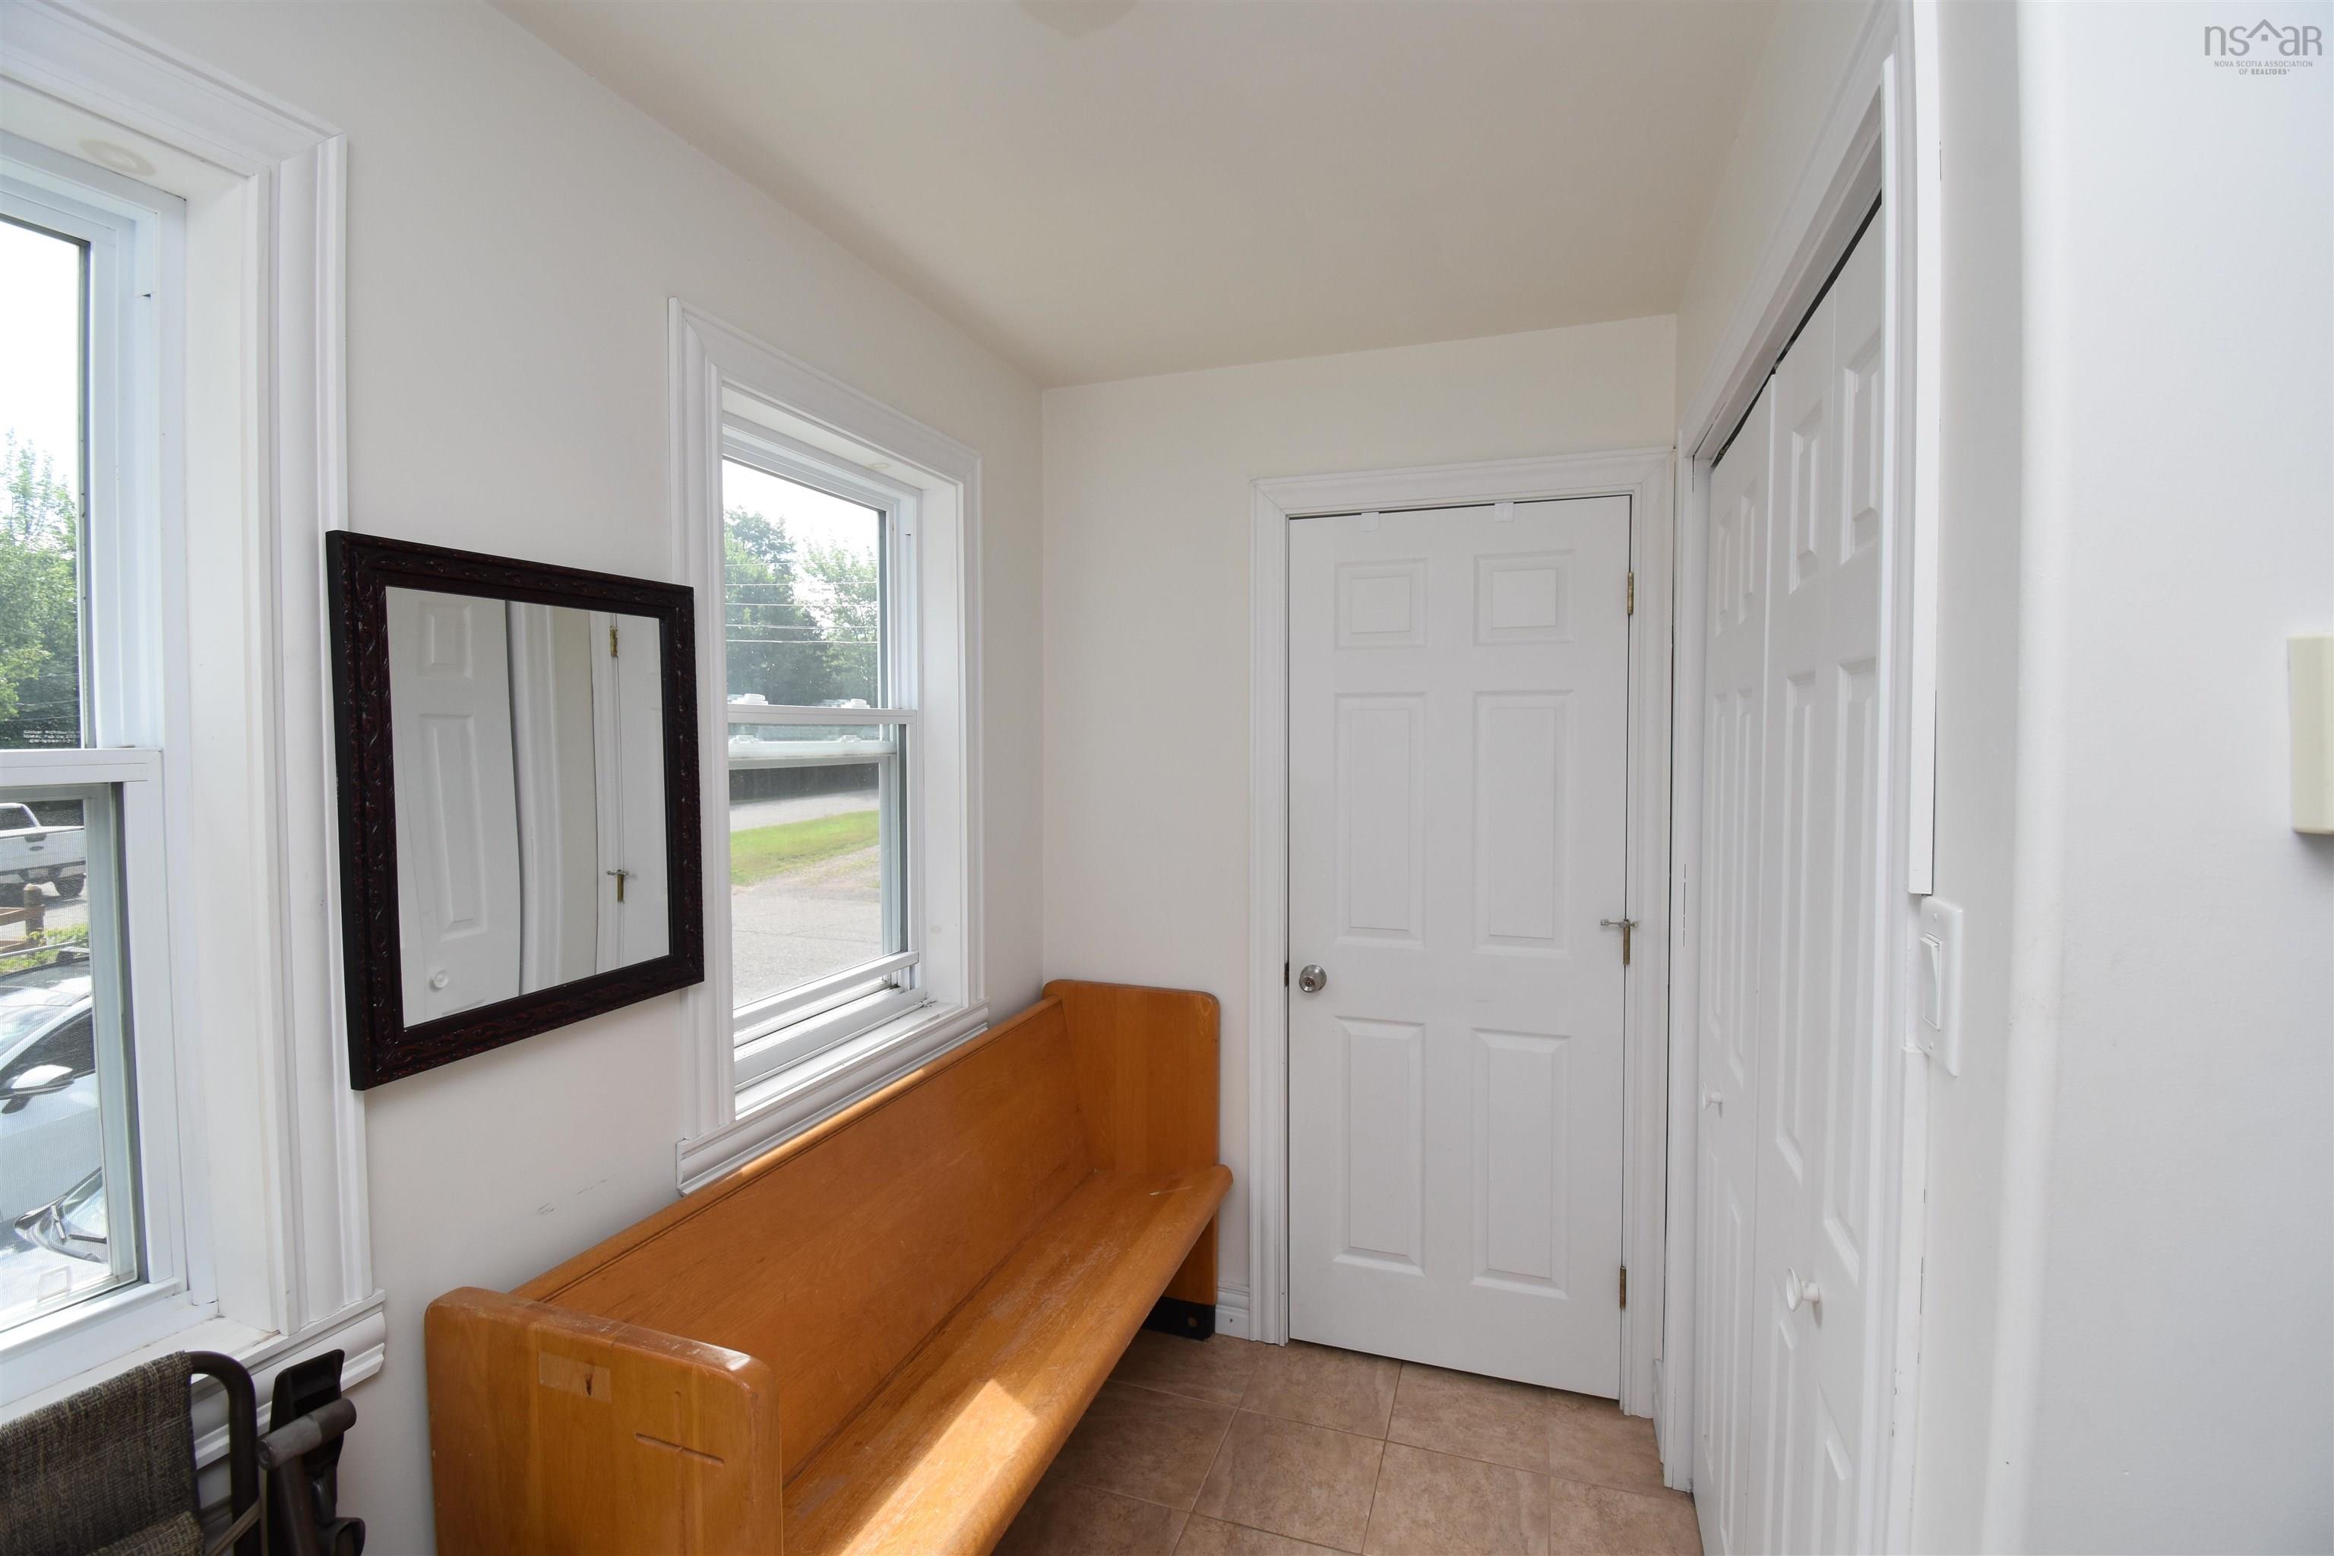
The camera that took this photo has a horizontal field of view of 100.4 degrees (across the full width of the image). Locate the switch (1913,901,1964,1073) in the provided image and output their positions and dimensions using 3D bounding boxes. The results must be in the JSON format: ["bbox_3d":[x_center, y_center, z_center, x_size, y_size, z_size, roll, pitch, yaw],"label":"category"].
[{"bbox_3d":[0.558,0.149,0.708,0.010,0.116,0.071,1,2,21],"label":"switch"}]

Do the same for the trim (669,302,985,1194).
[{"bbox_3d":[-0.589,-0.055,1.868,0.033,1.337,0.868,1,2,21],"label":"trim"}]

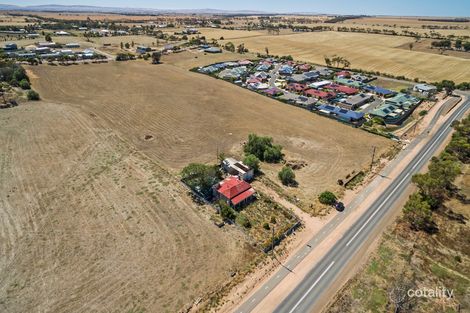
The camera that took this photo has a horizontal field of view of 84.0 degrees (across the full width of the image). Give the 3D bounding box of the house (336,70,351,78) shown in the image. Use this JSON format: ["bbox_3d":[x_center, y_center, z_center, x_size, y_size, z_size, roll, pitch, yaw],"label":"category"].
[{"bbox_3d":[116.230,-87.880,278.580,12.000,5.000,13.000,-18,34,-30],"label":"house"}]

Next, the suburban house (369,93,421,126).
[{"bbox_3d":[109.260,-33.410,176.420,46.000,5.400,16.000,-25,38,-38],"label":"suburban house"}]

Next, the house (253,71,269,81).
[{"bbox_3d":[28.050,-86.360,274.430,14.000,5.000,15.000,7,29,12],"label":"house"}]

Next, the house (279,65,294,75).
[{"bbox_3d":[59.200,-101.330,301.810,14.500,5.500,15.000,9,30,15],"label":"house"}]

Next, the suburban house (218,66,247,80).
[{"bbox_3d":[-2.350,-86.930,272.570,20.000,5.000,24.000,15,32,24],"label":"suburban house"}]

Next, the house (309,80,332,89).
[{"bbox_3d":[76.800,-64.740,234.030,9.000,4.500,22.000,25,37,38],"label":"house"}]

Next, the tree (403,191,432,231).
[{"bbox_3d":[61.340,18.580,87.970,8.500,12.000,8.500,0,29,0],"label":"tree"}]

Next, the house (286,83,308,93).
[{"bbox_3d":[54.700,-61.980,230.190,12.500,5.000,14.500,-18,34,-30],"label":"house"}]

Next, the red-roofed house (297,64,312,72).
[{"bbox_3d":[81.750,-104.840,307.150,14.000,4.800,13.000,-23,36,-36],"label":"red-roofed house"}]

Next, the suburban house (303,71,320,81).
[{"bbox_3d":[78.310,-83.080,267.290,16.000,4.800,12.500,-21,36,-34],"label":"suburban house"}]

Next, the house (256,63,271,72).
[{"bbox_3d":[33.820,-106.200,310.850,13.500,5.000,15.000,7,29,12],"label":"house"}]

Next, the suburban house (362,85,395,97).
[{"bbox_3d":[119.710,-55.100,216.930,13.000,4.800,21.000,-16,33,-28],"label":"suburban house"}]

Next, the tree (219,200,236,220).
[{"bbox_3d":[-2.570,19.050,92.580,6.000,5.800,6.000,0,29,0],"label":"tree"}]

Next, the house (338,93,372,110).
[{"bbox_3d":[91.910,-43.100,196.190,25.000,5.000,13.000,-22,36,-35],"label":"house"}]

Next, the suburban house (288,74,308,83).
[{"bbox_3d":[61.830,-76.120,254.240,15.500,4.800,13.000,-23,37,-37],"label":"suburban house"}]

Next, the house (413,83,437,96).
[{"bbox_3d":[159.330,-56.520,219.560,14.500,5.500,12.500,-20,35,-33],"label":"house"}]

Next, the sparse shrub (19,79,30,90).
[{"bbox_3d":[-192.460,-66.090,239.290,9.000,7.800,9.000,0,29,0],"label":"sparse shrub"}]

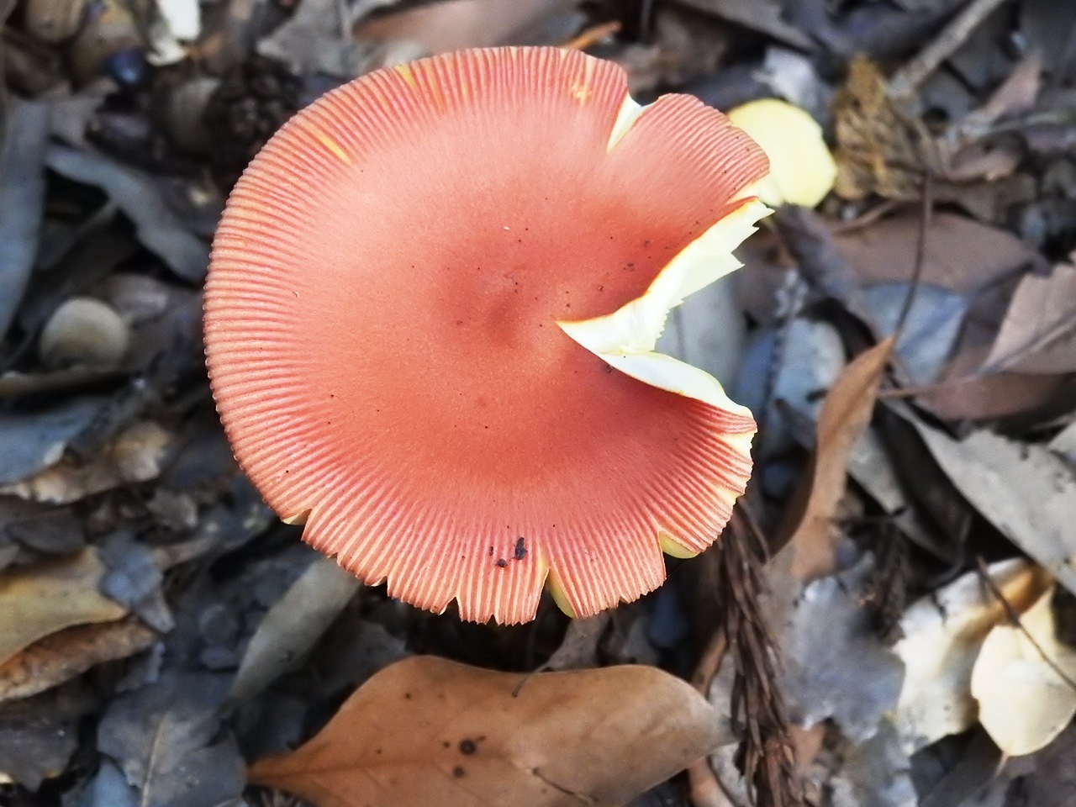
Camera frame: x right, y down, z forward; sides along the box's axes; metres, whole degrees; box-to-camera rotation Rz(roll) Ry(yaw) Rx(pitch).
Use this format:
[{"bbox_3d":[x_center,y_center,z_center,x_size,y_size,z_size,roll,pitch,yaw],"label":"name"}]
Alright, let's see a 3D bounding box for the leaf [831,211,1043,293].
[{"bbox_3d":[0.077,-0.028,0.482,0.041,0.008,0.019,1,70,0],"label":"leaf"}]

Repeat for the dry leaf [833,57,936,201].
[{"bbox_3d":[0.068,-0.054,0.489,0.019,0.016,0.026,2,70,1],"label":"dry leaf"}]

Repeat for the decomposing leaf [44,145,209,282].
[{"bbox_3d":[-0.080,-0.037,0.485,0.040,0.010,0.011,35,74,12],"label":"decomposing leaf"}]

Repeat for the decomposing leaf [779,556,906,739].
[{"bbox_3d":[0.056,0.046,0.457,0.024,0.009,0.030,1,70,1],"label":"decomposing leaf"}]

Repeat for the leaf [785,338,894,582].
[{"bbox_3d":[0.057,0.010,0.458,0.013,0.015,0.048,20,71,7],"label":"leaf"}]

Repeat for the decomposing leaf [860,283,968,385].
[{"bbox_3d":[0.072,-0.013,0.476,0.020,0.006,0.019,-1,70,-1],"label":"decomposing leaf"}]

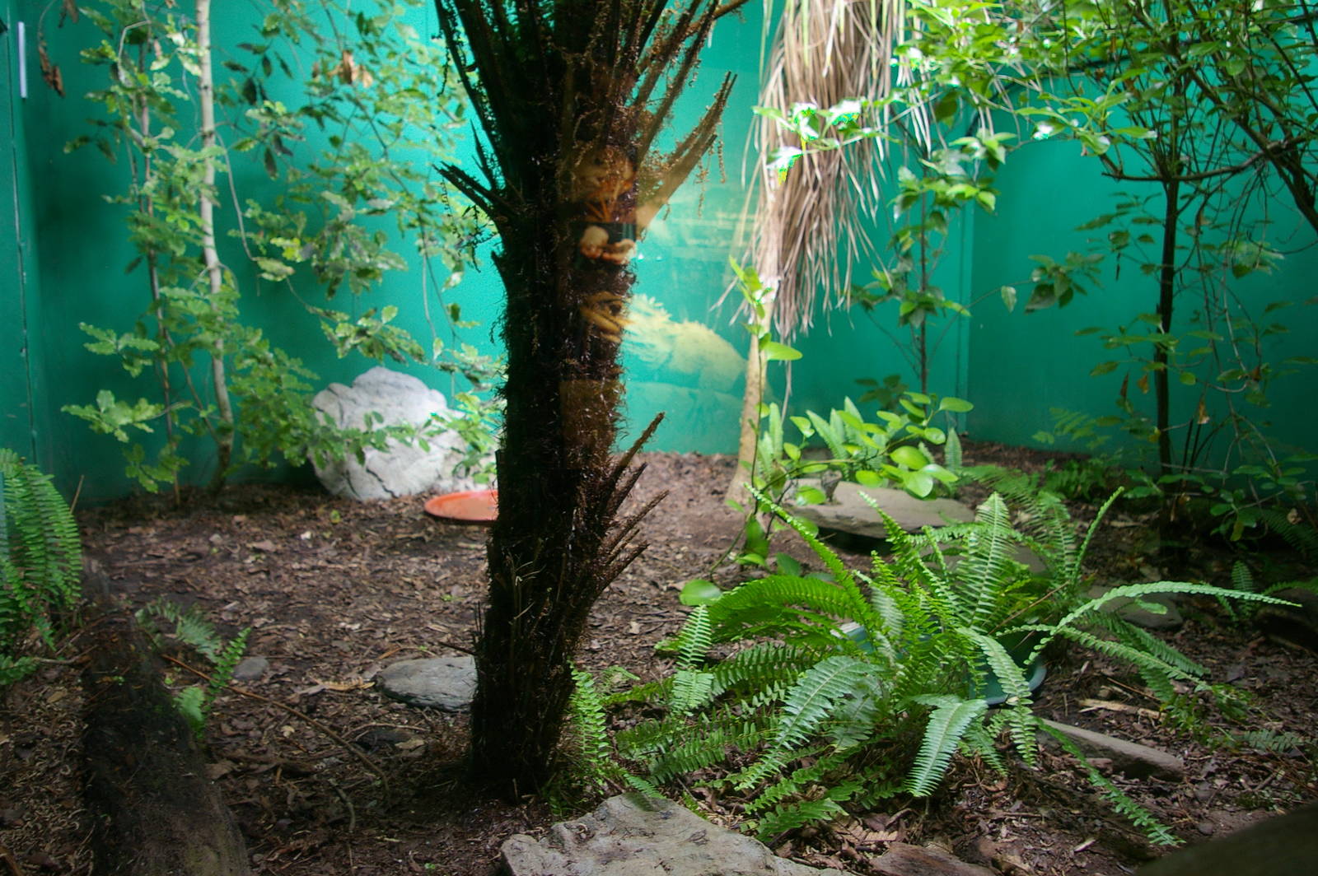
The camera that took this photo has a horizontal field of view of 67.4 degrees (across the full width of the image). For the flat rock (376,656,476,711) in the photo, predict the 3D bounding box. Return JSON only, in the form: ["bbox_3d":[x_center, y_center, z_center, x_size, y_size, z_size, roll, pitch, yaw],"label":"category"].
[{"bbox_3d":[-0.420,0.470,1.880,0.240,0.060,0.180,-1,6,-12],"label":"flat rock"}]

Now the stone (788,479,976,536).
[{"bbox_3d":[0.703,0.223,3.100,0.570,0.120,0.400,1,6,8],"label":"stone"}]

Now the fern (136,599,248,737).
[{"bbox_3d":[-0.840,0.414,1.780,0.190,0.200,0.170,-3,7,-24],"label":"fern"}]

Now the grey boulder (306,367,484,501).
[{"bbox_3d":[-1.053,-0.017,4.030,0.710,0.520,0.500,-2,7,-18],"label":"grey boulder"}]

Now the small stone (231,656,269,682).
[{"bbox_3d":[-0.812,0.460,1.960,0.070,0.037,0.060,-2,7,-20],"label":"small stone"}]

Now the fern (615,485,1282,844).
[{"bbox_3d":[0.538,0.292,1.840,1.150,0.400,0.950,2,6,14],"label":"fern"}]

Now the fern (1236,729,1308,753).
[{"bbox_3d":[1.029,0.507,1.660,0.120,0.035,0.080,1,6,12],"label":"fern"}]

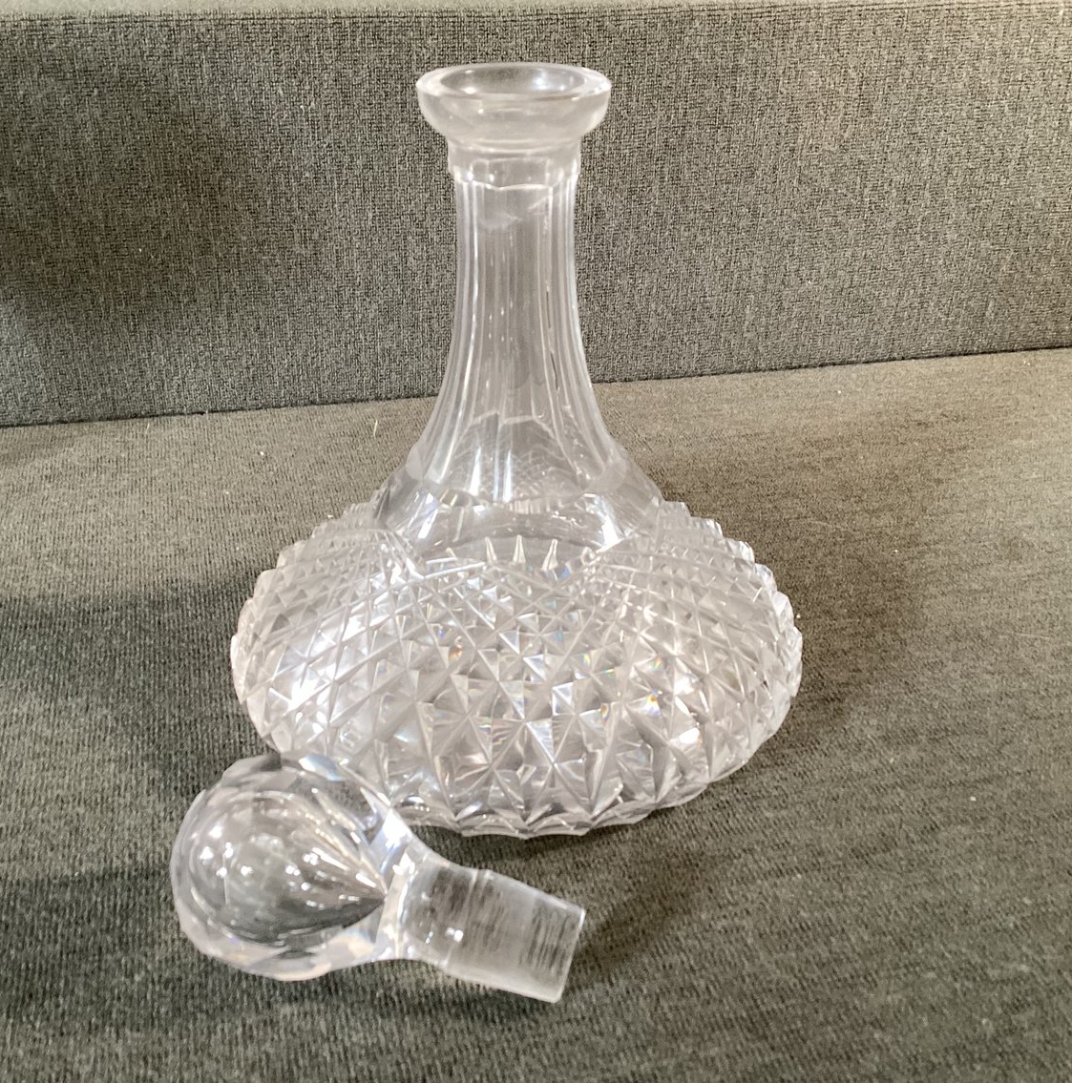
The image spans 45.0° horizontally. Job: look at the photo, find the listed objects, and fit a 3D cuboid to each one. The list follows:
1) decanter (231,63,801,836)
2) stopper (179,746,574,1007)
[{"bbox_3d":[-0.006,-0.038,0.388,0.185,0.191,0.185,0,31,0],"label":"decanter"},{"bbox_3d":[-0.040,0.086,0.320,0.102,0.055,0.055,17,32,3],"label":"stopper"}]

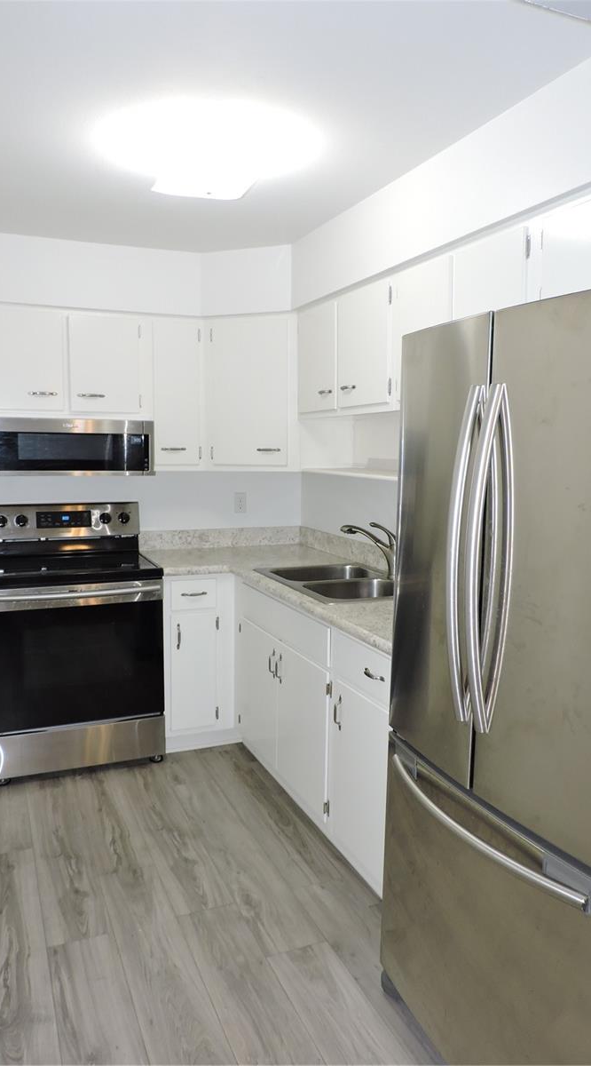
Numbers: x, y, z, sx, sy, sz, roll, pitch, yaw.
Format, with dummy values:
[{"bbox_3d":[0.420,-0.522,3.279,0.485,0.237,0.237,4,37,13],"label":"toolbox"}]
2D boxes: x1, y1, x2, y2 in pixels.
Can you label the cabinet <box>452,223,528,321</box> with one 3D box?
[{"bbox_3d":[0.710,-0.637,2.247,0.371,0.472,0.355,-2,7,-23],"label":"cabinet"}]

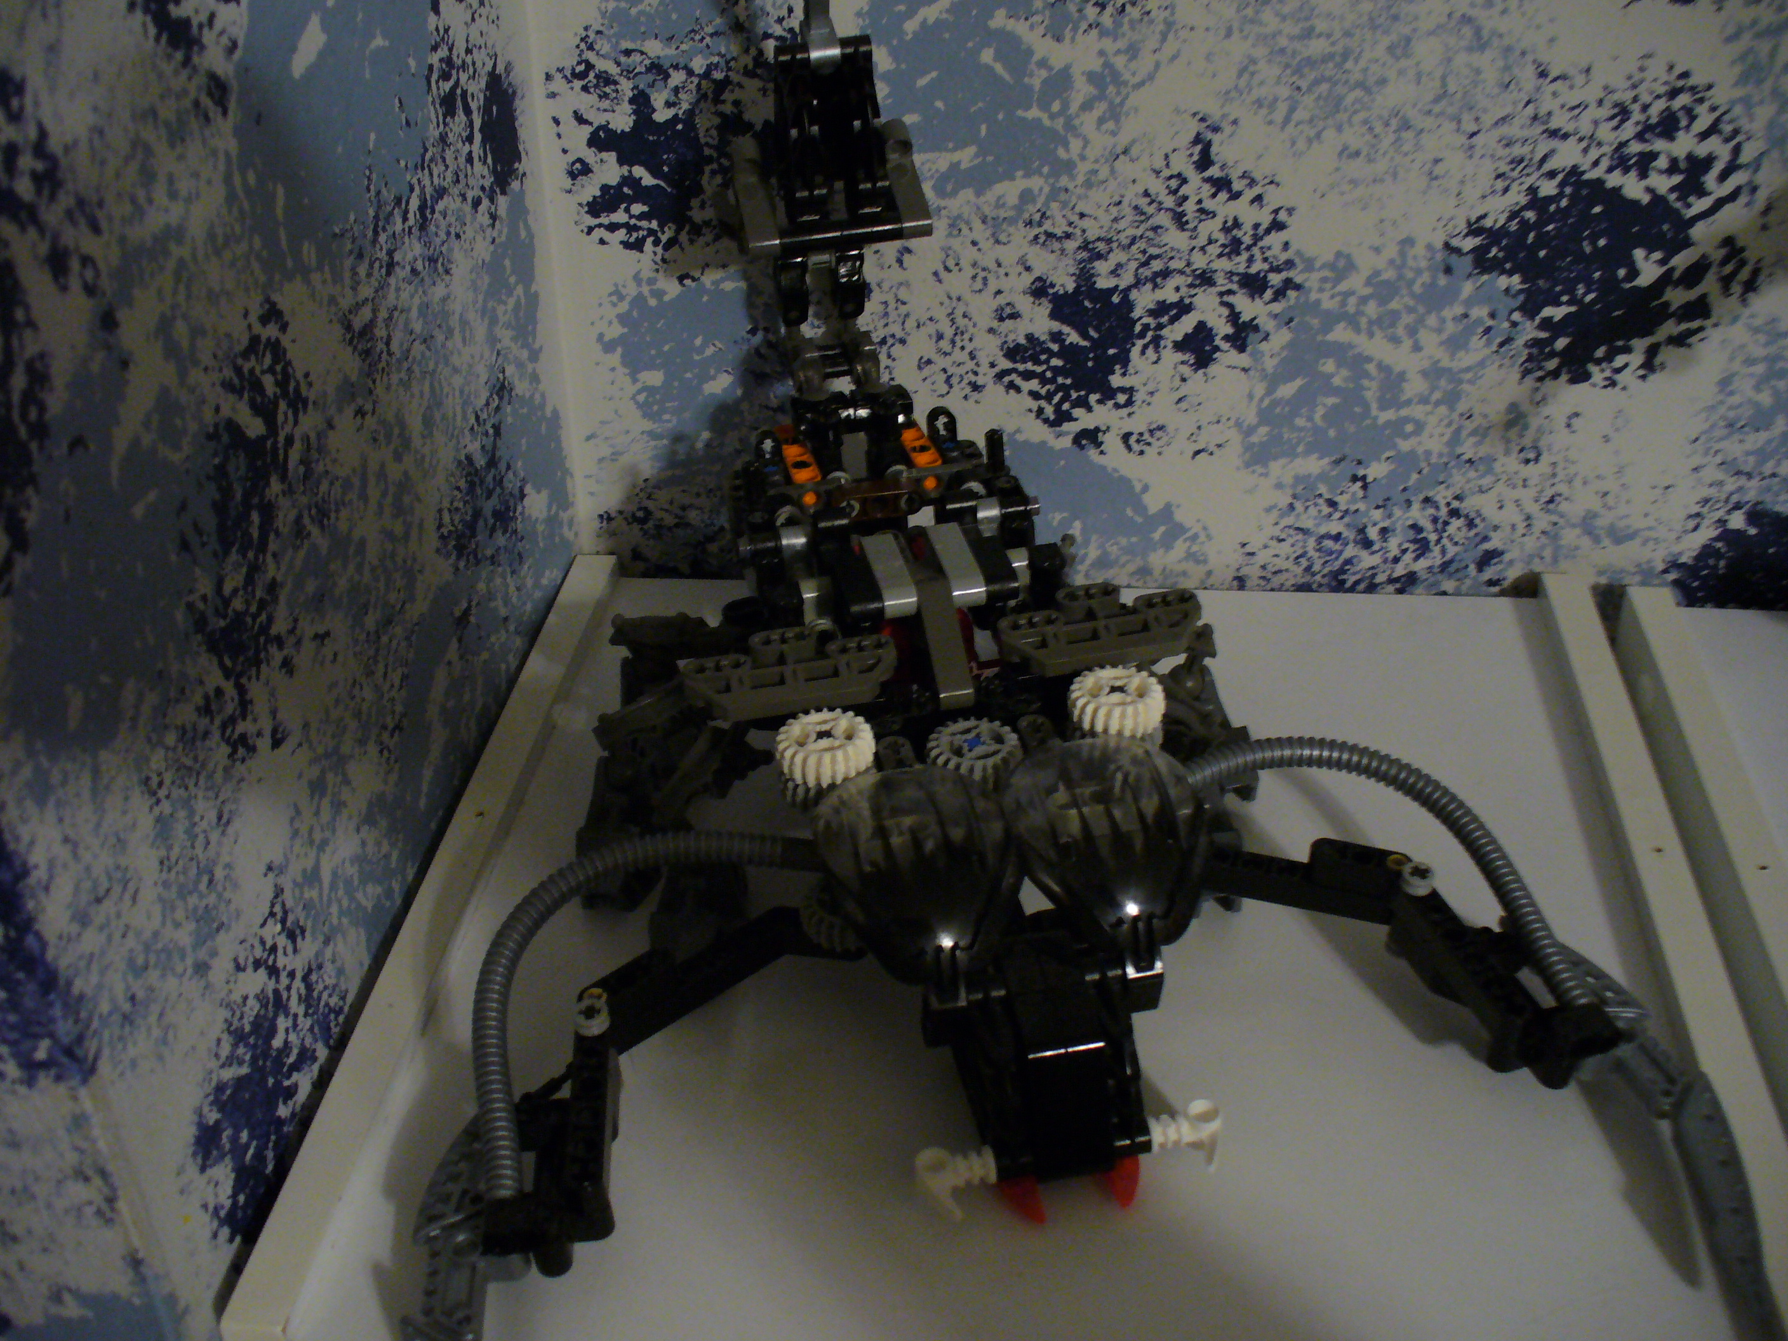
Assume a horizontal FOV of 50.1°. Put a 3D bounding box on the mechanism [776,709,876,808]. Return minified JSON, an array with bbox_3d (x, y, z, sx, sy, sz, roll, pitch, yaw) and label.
[{"bbox_3d":[-0.014,0.020,0.416,0.022,0.015,0.022,-6,30,3],"label":"mechanism"}]

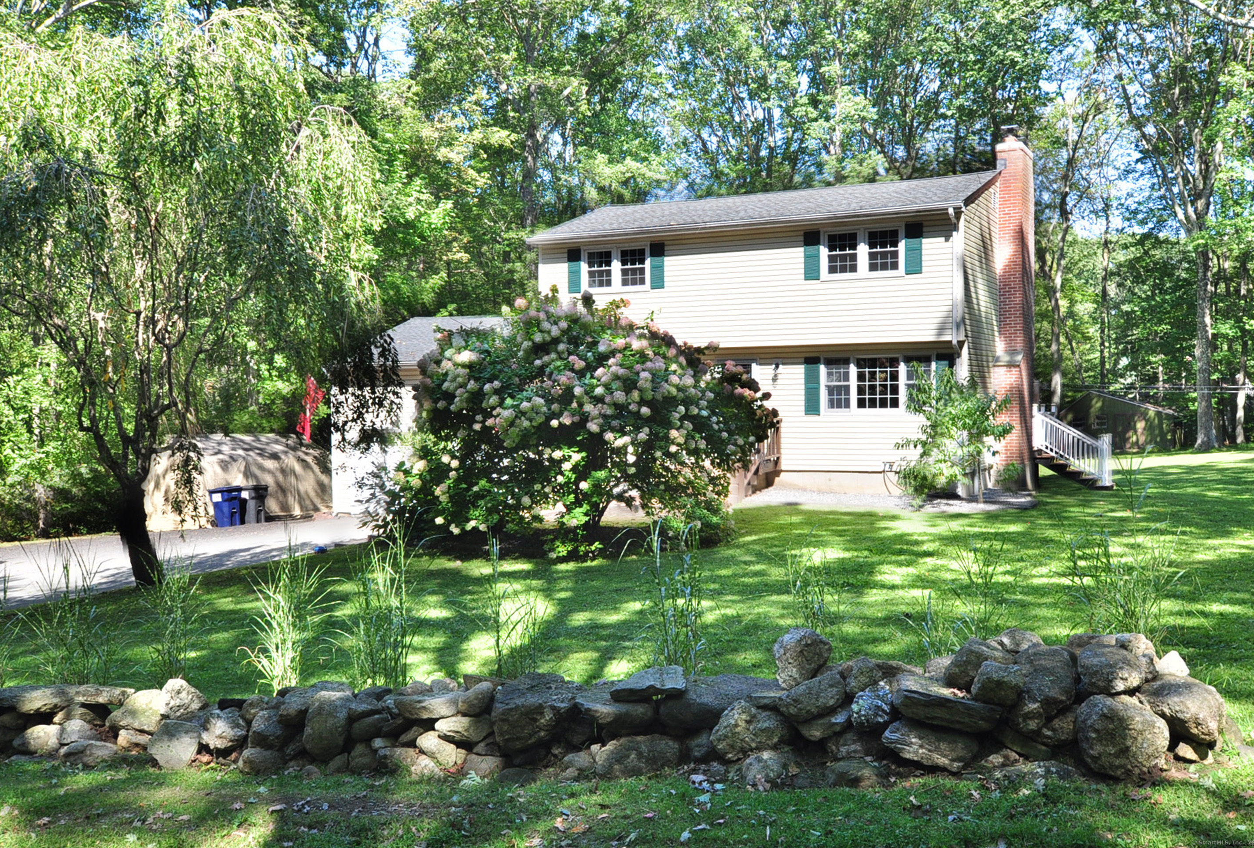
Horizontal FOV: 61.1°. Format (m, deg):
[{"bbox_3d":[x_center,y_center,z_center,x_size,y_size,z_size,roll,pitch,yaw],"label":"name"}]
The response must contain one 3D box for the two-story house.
[{"bbox_3d":[4.143,-2.528,25.963,10.200,7.700,8.250,0,2,27],"label":"two-story house"}]

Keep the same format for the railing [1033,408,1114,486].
[{"bbox_3d":[10.682,0.586,25.537,1.750,1.790,1.150,0,2,27],"label":"railing"}]

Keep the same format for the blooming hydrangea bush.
[{"bbox_3d":[-0.603,-0.203,14.957,5.350,3.310,4.700,-1,2,0],"label":"blooming hydrangea bush"}]

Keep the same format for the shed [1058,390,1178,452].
[{"bbox_3d":[23.190,-0.183,50.168,4.740,2.770,4.000,0,2,27],"label":"shed"}]

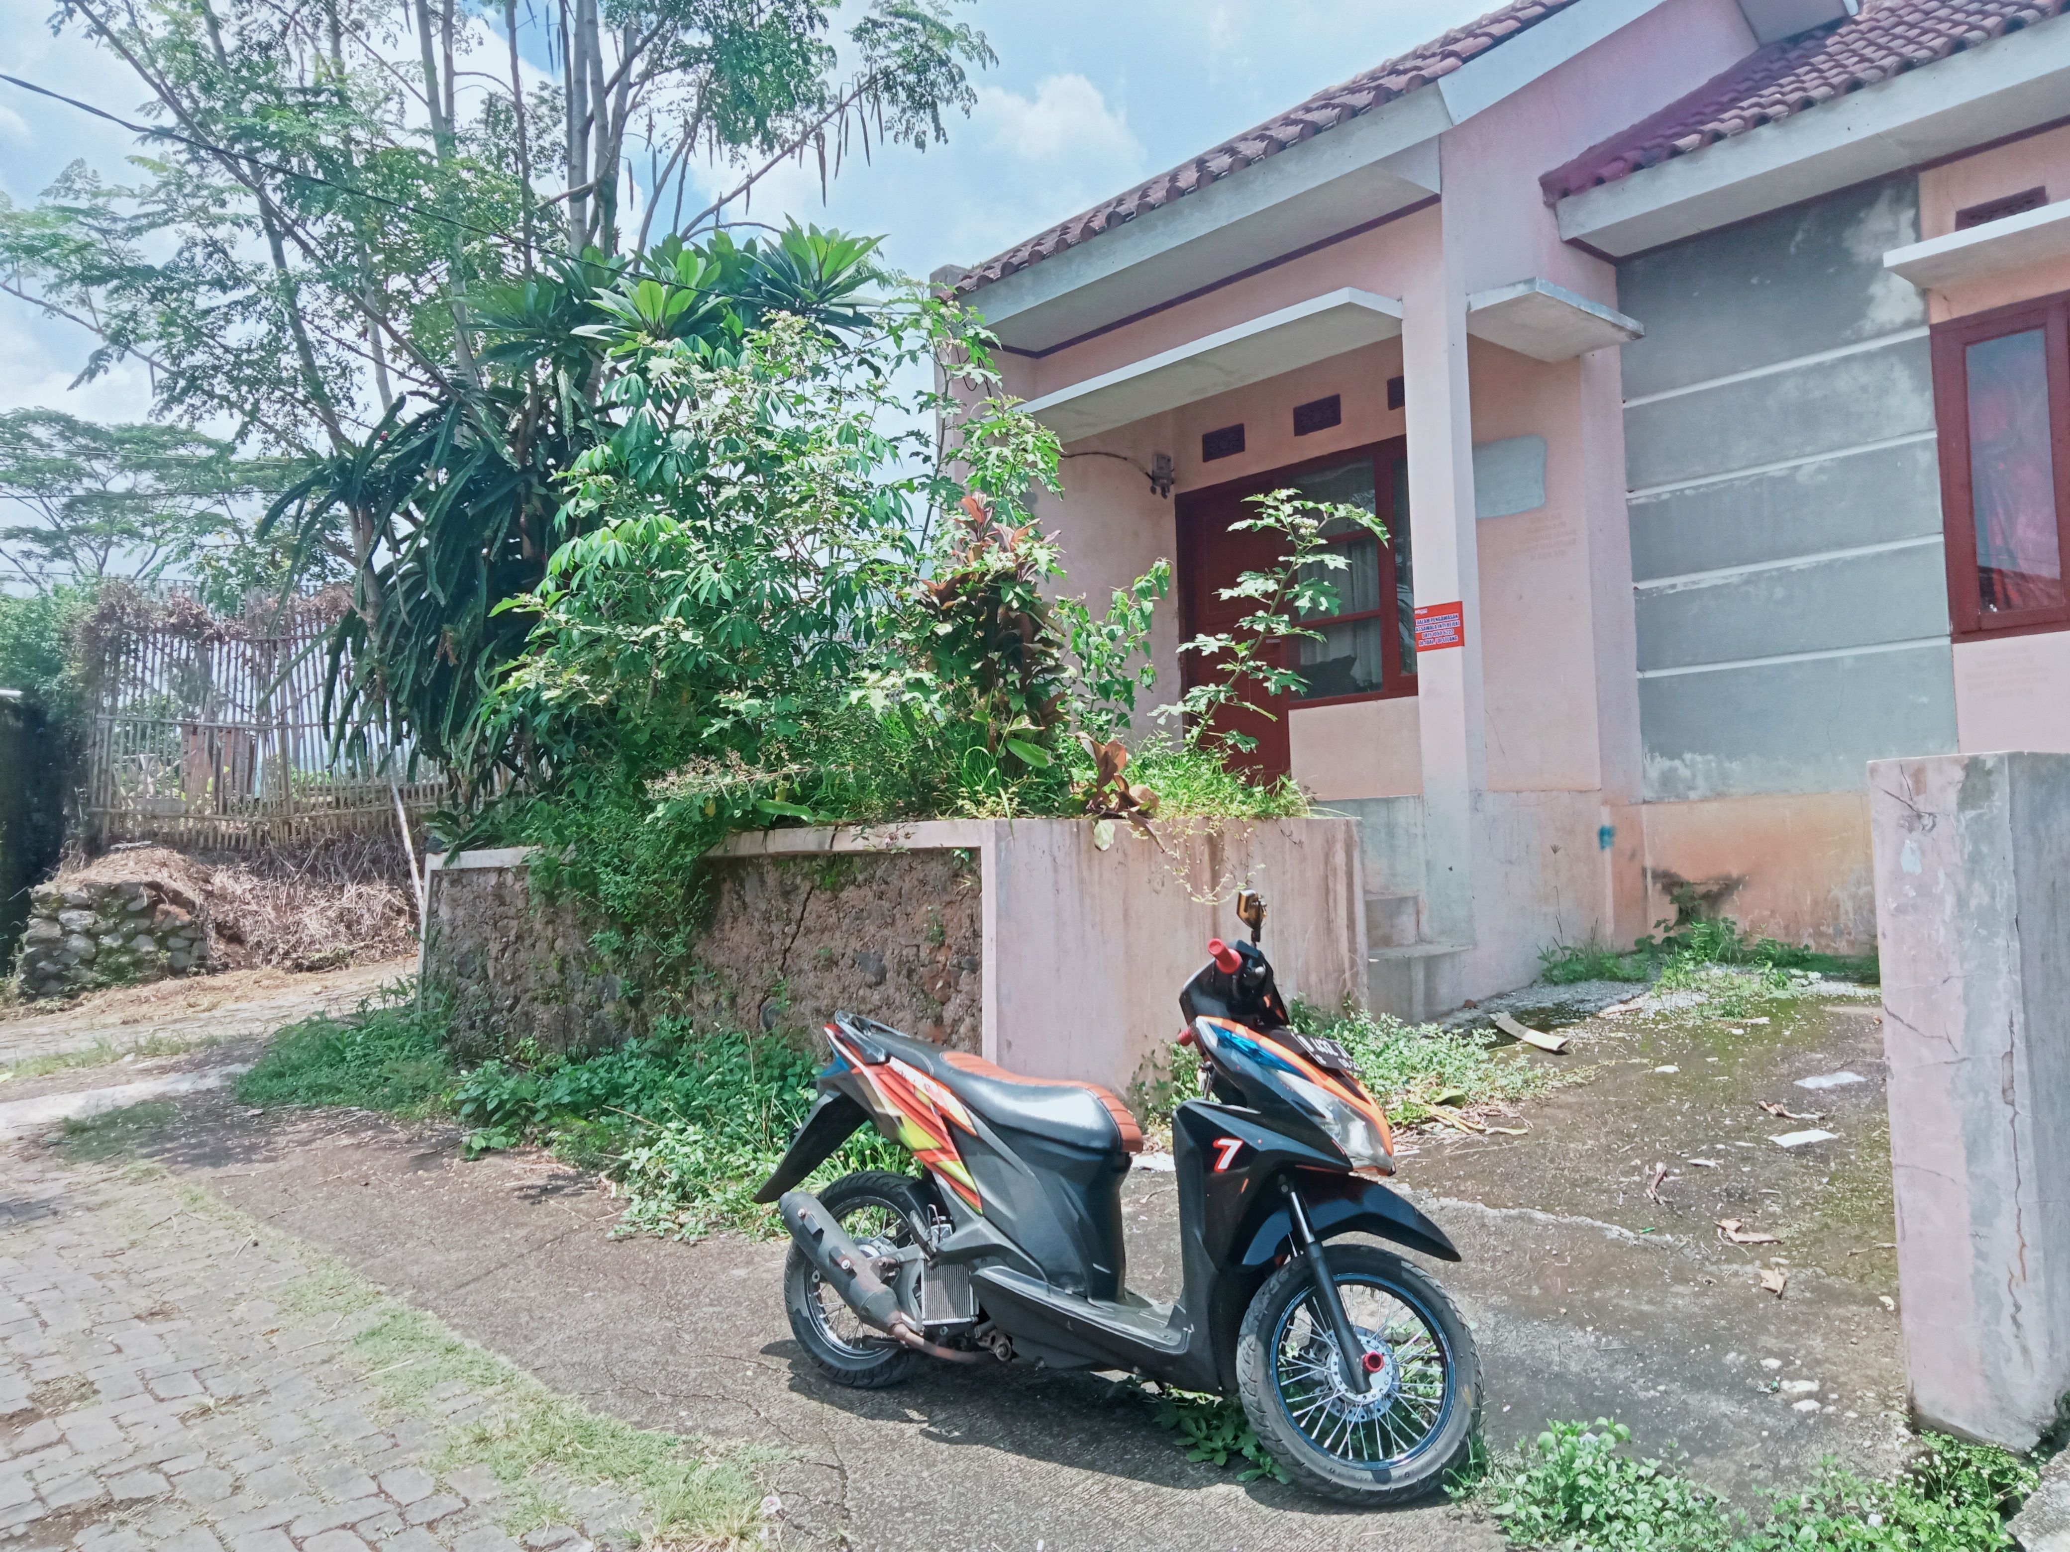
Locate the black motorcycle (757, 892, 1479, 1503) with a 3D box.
[{"bbox_3d":[0.065,0.870,3.810,1.890,1.170,0.650,-4,-5,35],"label":"black motorcycle"}]

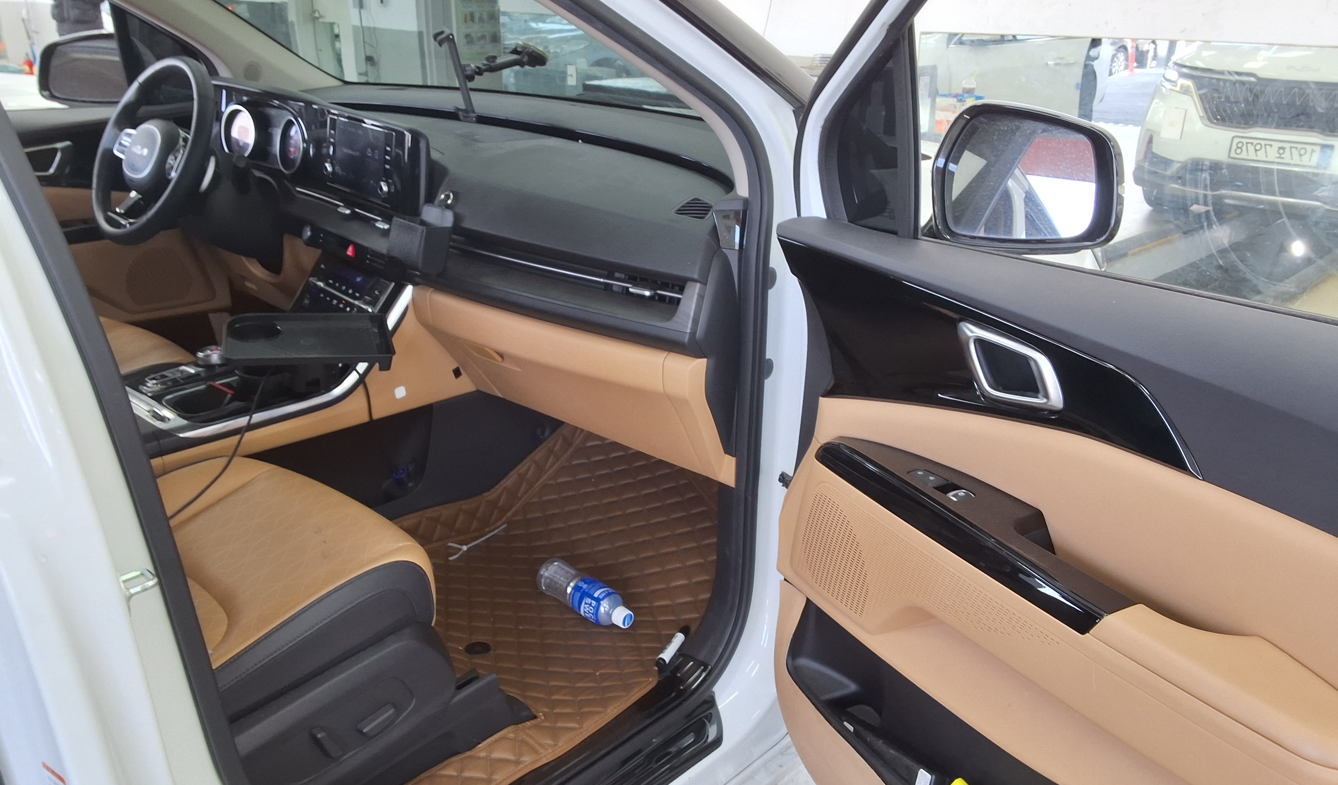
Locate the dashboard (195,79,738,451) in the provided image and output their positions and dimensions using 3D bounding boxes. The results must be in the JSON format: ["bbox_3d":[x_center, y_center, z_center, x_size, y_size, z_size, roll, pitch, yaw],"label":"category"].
[{"bbox_3d":[-0.401,-0.312,2.028,1.490,0.490,0.490,16,25,39],"label":"dashboard"}]

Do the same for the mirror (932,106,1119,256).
[{"bbox_3d":[0.428,-0.253,1.237,0.220,0.165,0.110,18,27,41],"label":"mirror"}]

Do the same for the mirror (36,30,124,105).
[{"bbox_3d":[-1.353,-0.749,2.491,0.220,0.165,0.110,-15,24,-35],"label":"mirror"}]

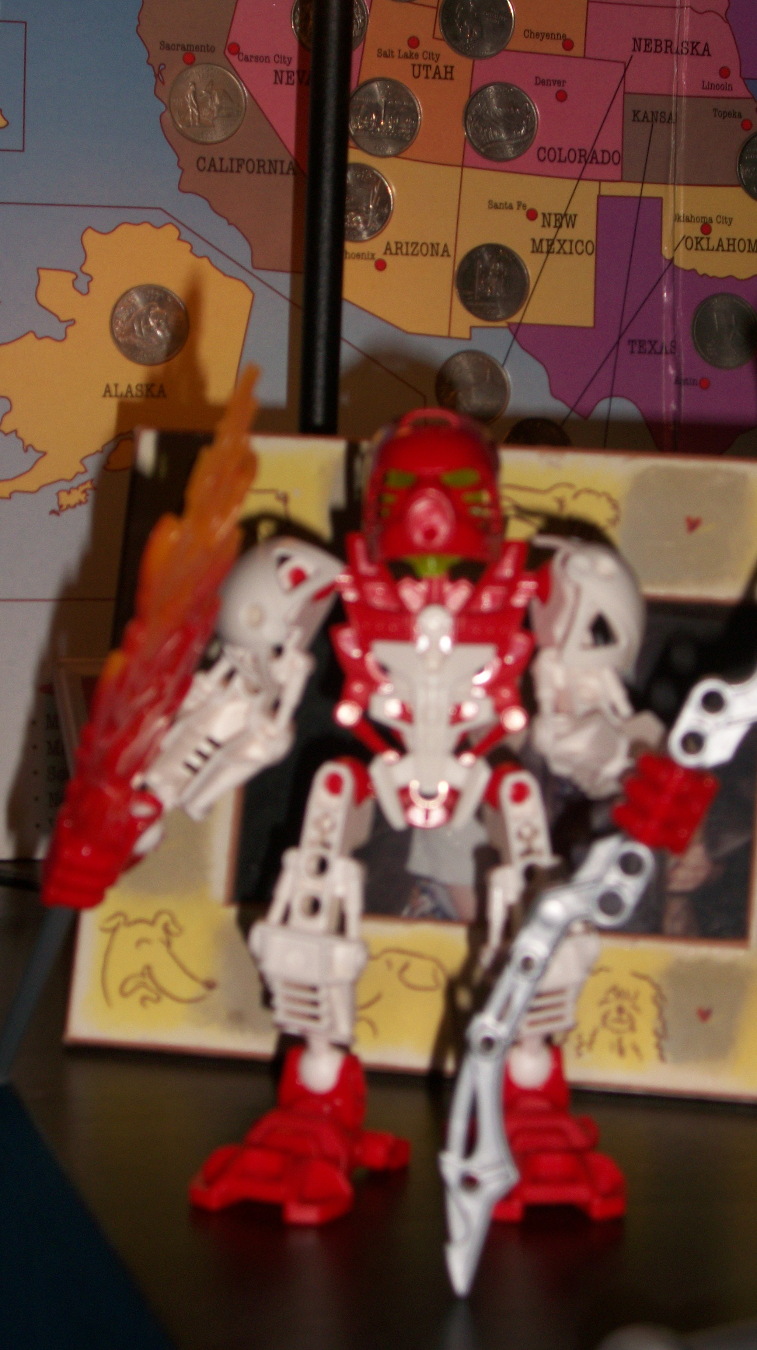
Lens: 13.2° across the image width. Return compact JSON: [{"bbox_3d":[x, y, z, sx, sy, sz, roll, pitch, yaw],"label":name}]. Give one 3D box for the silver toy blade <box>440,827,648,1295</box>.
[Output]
[{"bbox_3d":[0.025,0.067,0.577,0.019,0.088,0.009,24,12,0],"label":"silver toy blade"}]

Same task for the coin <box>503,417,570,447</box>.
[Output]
[{"bbox_3d":[0.049,-0.067,1.014,0.024,0.024,0.002,1,0,-16],"label":"coin"}]

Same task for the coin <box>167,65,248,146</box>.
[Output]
[{"bbox_3d":[-0.051,-0.172,0.985,0.024,0.024,0.002,1,0,-16],"label":"coin"}]

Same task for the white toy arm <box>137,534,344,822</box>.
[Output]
[{"bbox_3d":[-0.024,0.001,0.620,0.028,0.062,0.034,20,-25,6],"label":"white toy arm"}]

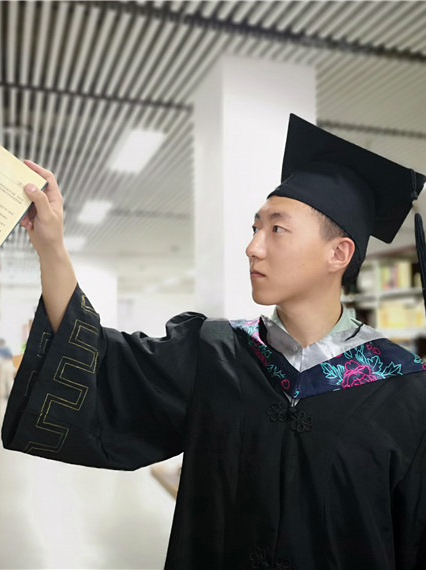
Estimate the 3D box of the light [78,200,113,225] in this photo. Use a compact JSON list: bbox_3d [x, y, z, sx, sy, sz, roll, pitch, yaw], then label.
[{"bbox_3d":[-1.557,-0.974,7.754,0.300,0.080,1.200,2,-5,-19],"label":"light"}]

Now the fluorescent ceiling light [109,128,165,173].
[{"bbox_3d":[-0.682,-1.195,5.264,0.300,0.080,1.200,2,-5,-19],"label":"fluorescent ceiling light"}]

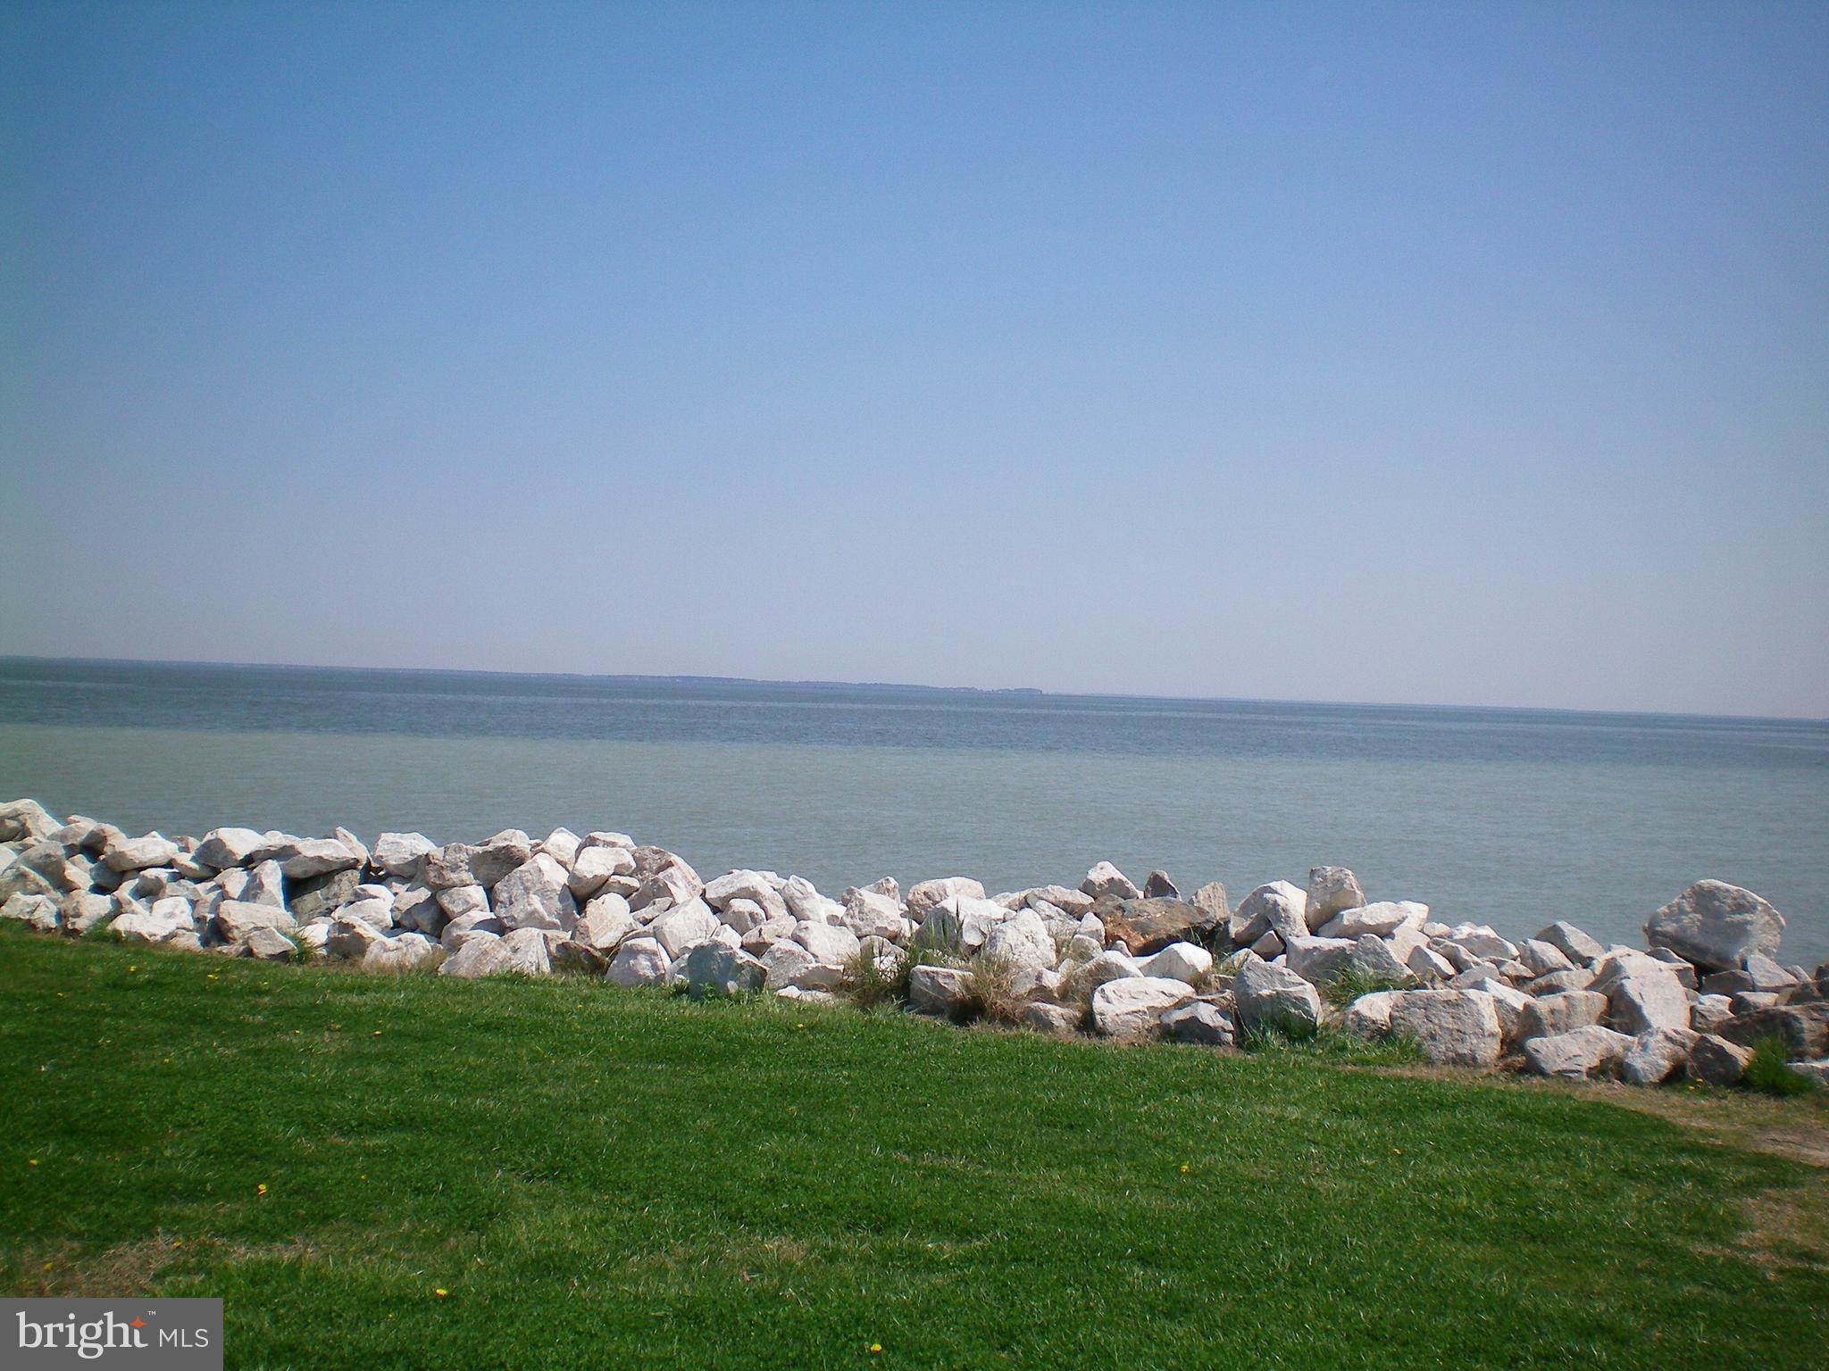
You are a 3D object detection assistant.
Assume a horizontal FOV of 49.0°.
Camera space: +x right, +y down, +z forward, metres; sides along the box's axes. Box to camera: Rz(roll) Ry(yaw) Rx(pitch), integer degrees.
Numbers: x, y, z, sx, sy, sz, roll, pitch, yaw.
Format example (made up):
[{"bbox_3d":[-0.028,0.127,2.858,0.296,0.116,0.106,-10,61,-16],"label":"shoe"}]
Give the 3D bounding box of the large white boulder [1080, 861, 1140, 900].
[{"bbox_3d":[1.170,1.187,11.999,0.356,0.259,0.360,2,0,6],"label":"large white boulder"}]

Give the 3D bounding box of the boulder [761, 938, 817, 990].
[{"bbox_3d":[-0.638,1.429,10.300,0.298,0.269,0.300,2,0,-3],"label":"boulder"}]

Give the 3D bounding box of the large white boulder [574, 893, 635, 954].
[{"bbox_3d":[-1.865,1.434,12.105,0.368,0.371,0.360,2,0,-9],"label":"large white boulder"}]

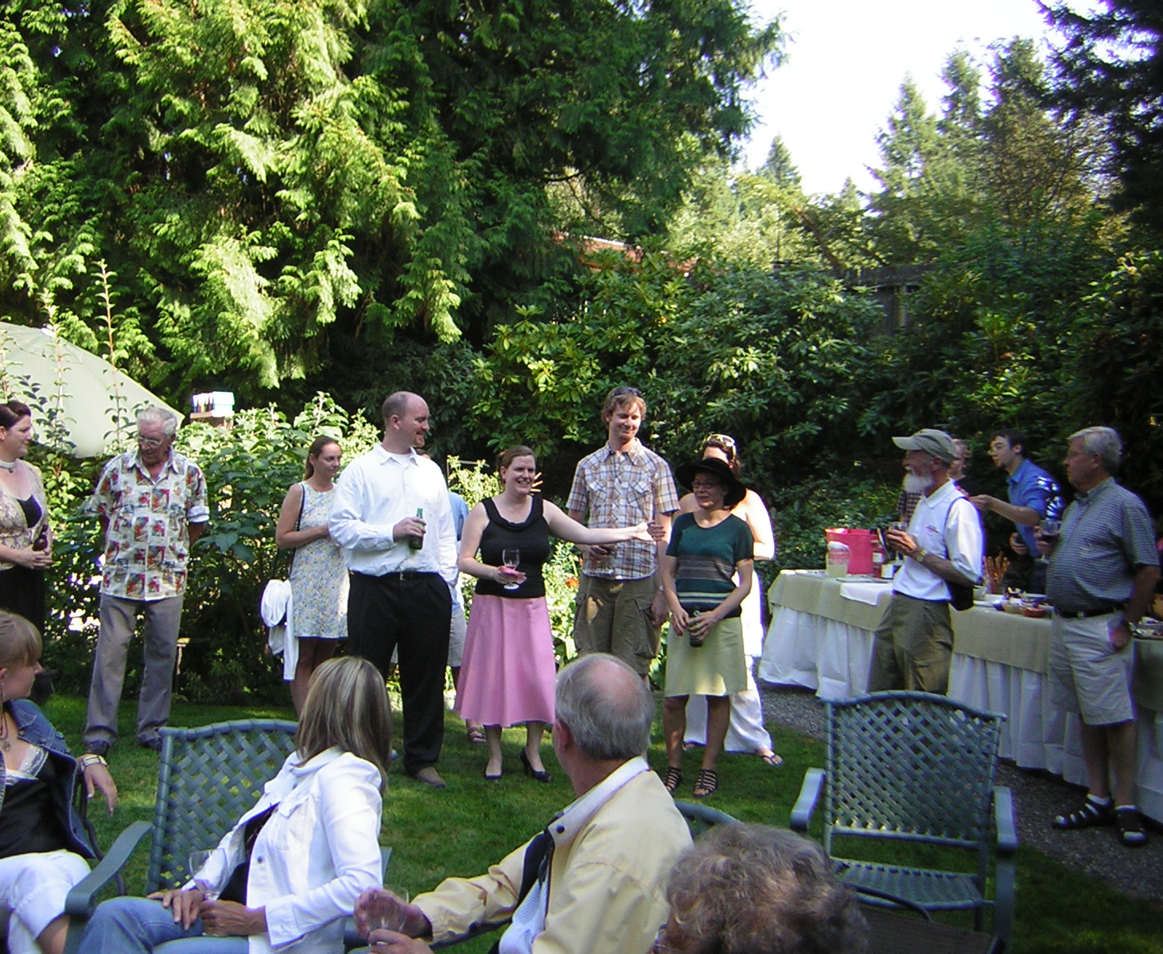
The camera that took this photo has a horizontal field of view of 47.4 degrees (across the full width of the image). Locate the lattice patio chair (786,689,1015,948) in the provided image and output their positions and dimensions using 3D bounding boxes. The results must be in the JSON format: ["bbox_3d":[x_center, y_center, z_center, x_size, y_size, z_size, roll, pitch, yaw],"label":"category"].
[{"bbox_3d":[0.951,1.159,3.921,0.610,0.900,0.630,2,3,16],"label":"lattice patio chair"}]

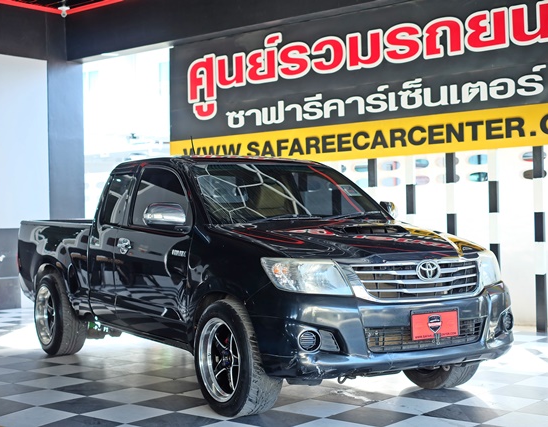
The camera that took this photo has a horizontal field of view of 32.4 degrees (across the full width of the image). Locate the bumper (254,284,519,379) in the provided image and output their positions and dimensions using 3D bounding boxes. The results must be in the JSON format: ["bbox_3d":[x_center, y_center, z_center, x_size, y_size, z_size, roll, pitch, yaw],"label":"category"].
[{"bbox_3d":[0.745,0.638,5.500,1.720,0.490,0.640,0,0,-32],"label":"bumper"}]

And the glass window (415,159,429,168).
[{"bbox_3d":[1.755,-0.605,11.404,0.285,0.115,0.060,-1,0,40],"label":"glass window"}]

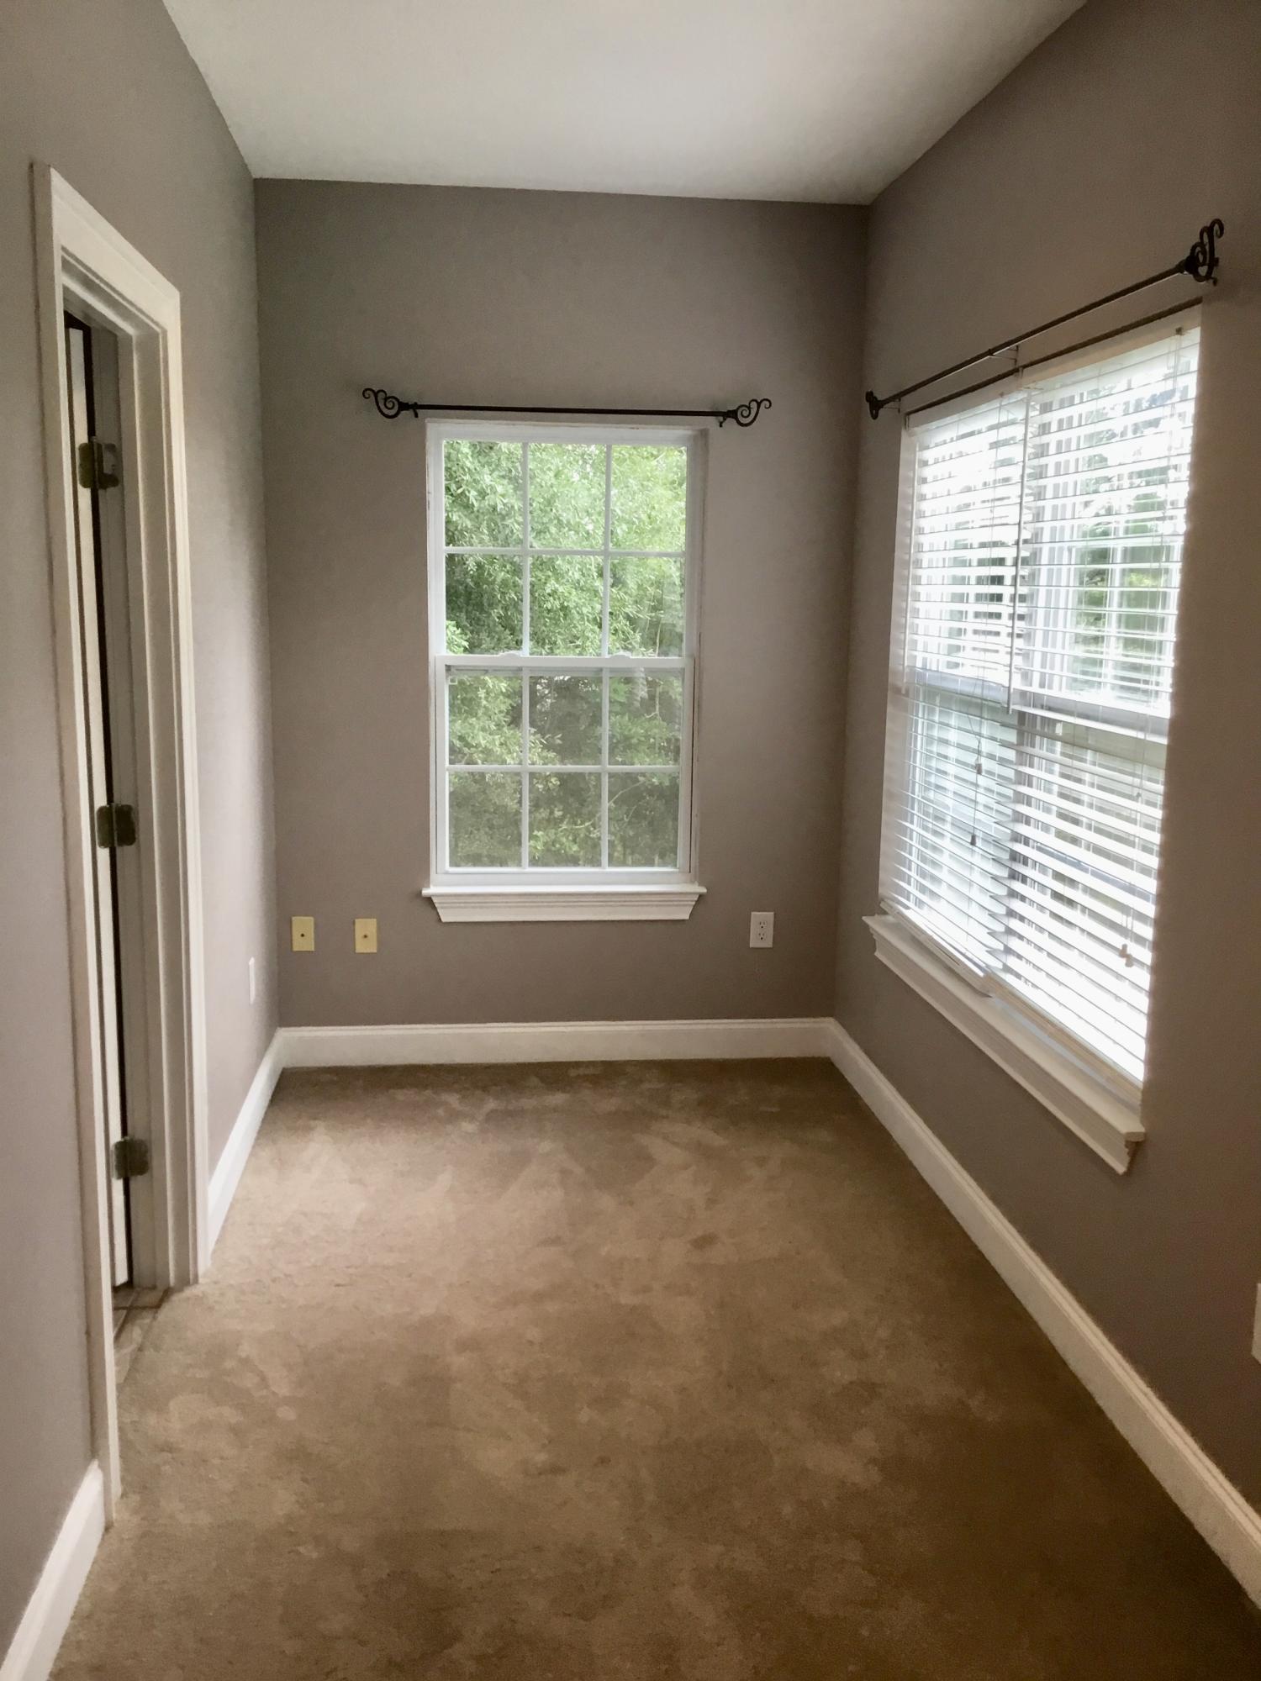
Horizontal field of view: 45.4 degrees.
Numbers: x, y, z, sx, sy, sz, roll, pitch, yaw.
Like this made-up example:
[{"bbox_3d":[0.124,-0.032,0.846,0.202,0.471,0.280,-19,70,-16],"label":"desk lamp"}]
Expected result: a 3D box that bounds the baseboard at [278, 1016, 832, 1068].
[{"bbox_3d":[-0.226,0.673,5.009,1.861,0.127,0.018,0,10,-6],"label":"baseboard"}]

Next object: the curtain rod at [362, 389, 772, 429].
[{"bbox_3d":[-0.188,-1.322,4.641,1.248,0.100,0.085,0,10,-6],"label":"curtain rod"}]

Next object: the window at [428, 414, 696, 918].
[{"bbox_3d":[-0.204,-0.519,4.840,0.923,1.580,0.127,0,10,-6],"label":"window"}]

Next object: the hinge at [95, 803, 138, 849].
[{"bbox_3d":[-1.091,-0.030,3.193,0.069,0.092,0.038,0,10,-6],"label":"hinge"}]

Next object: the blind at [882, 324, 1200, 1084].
[{"bbox_3d":[0.886,-0.281,3.578,0.130,1.575,1.860,0,10,-6],"label":"blind"}]

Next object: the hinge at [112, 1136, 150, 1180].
[{"bbox_3d":[-1.101,0.706,3.316,0.069,0.092,0.038,0,10,-6],"label":"hinge"}]

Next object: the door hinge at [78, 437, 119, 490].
[{"bbox_3d":[-1.080,-0.765,3.069,0.069,0.092,0.038,0,10,-6],"label":"door hinge"}]

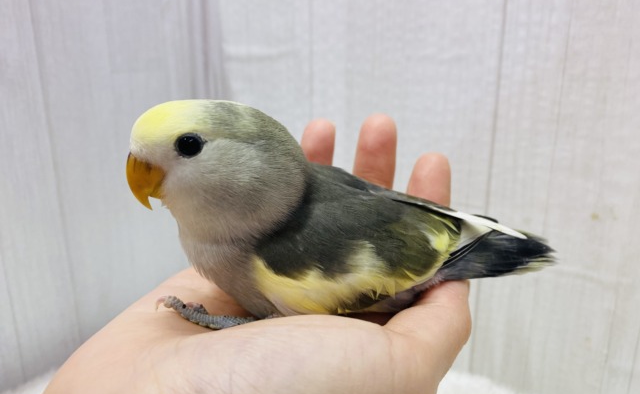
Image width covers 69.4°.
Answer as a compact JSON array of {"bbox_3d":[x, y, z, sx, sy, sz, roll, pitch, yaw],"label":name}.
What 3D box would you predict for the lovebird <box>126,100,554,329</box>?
[{"bbox_3d":[0.013,0.004,0.151,0.141,0.070,0.052,-2,14,-10],"label":"lovebird"}]

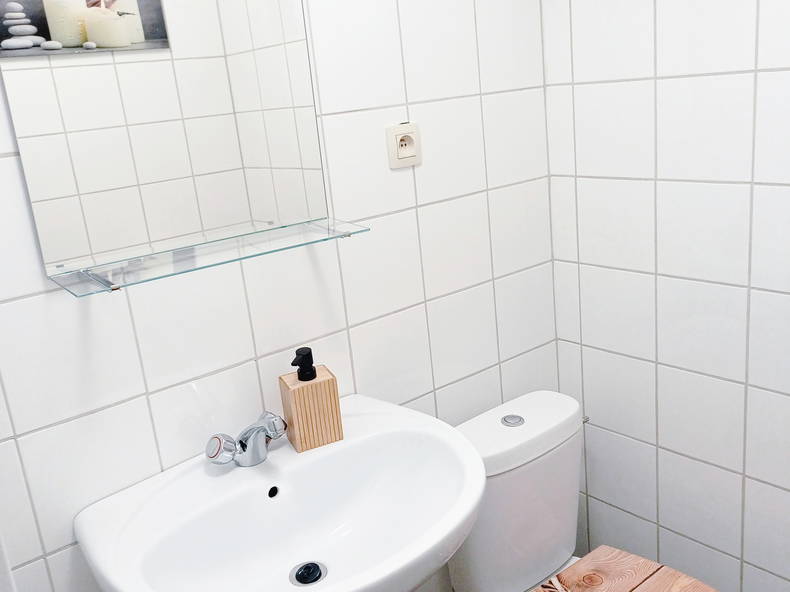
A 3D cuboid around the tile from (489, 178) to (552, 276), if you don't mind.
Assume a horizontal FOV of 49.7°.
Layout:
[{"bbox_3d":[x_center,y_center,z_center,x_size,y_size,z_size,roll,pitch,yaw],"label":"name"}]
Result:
[{"bbox_3d":[0.281,-0.157,1.916,0.197,0.196,0.010,-18,19,-37],"label":"tile"}]

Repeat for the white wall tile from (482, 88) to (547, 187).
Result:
[{"bbox_3d":[0.263,-0.348,1.864,0.197,0.196,0.010,-18,19,-37],"label":"white wall tile"}]

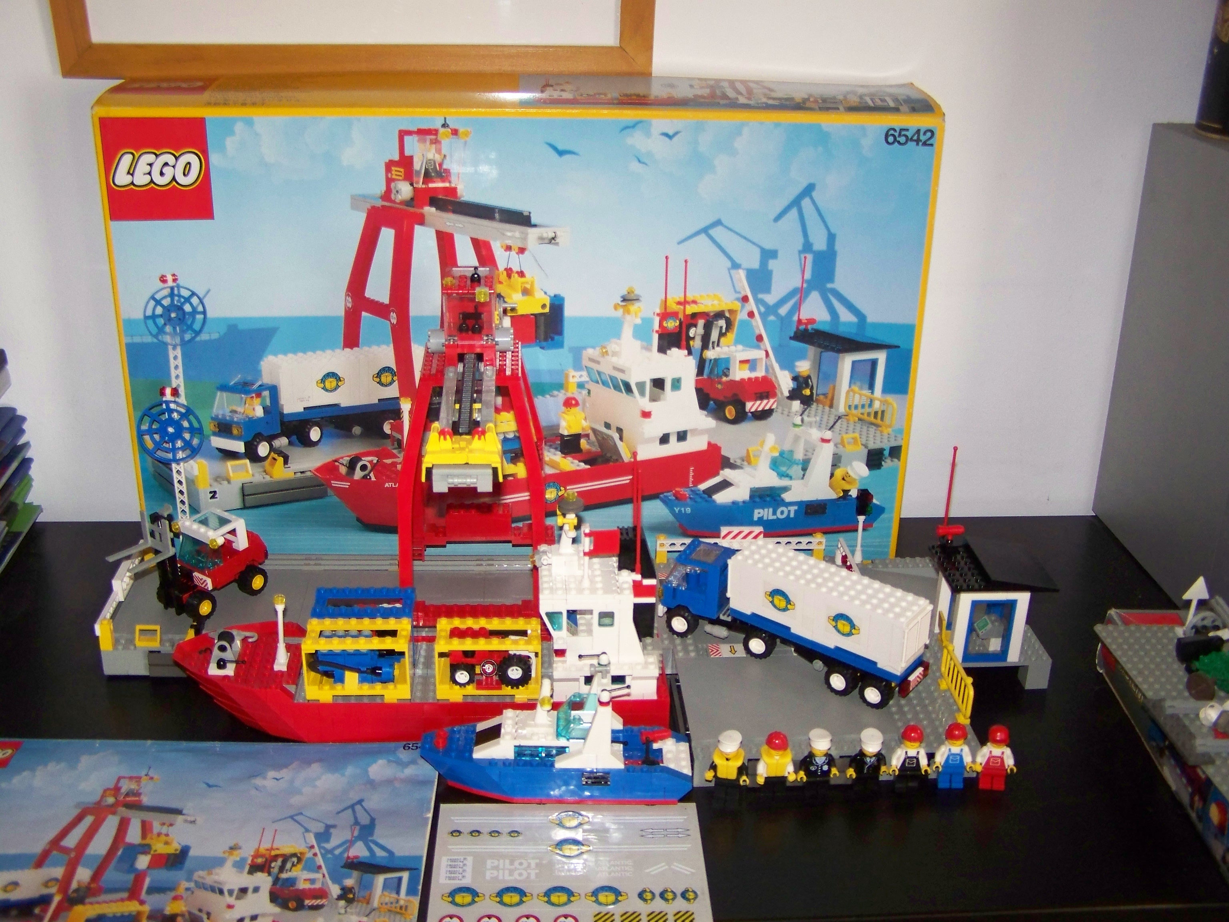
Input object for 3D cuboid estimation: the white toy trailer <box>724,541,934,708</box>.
[{"bbox_3d":[0.137,0.106,0.871,0.135,0.066,0.038,19,31,35],"label":"white toy trailer"}]

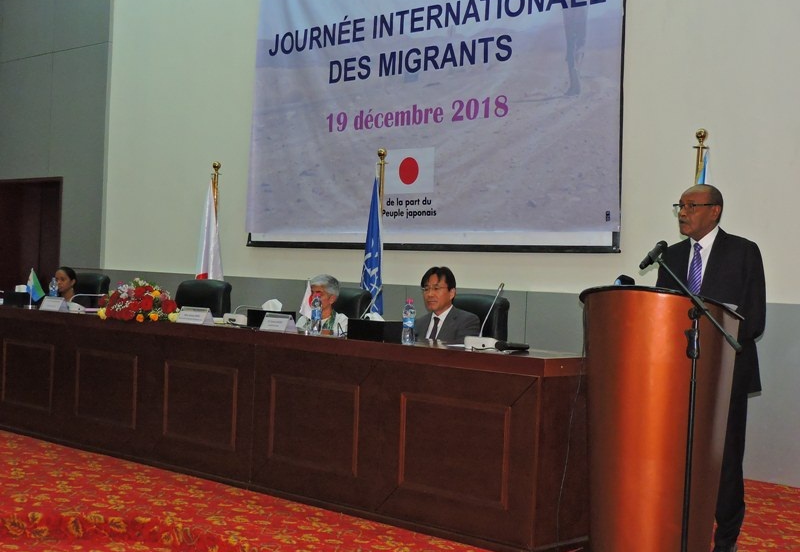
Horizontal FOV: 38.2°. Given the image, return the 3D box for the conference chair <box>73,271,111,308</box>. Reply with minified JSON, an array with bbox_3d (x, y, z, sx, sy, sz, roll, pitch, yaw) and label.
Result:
[{"bbox_3d":[-2.774,0.557,9.411,0.640,1.130,0.660,2,0,43],"label":"conference chair"}]

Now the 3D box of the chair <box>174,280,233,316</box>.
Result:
[{"bbox_3d":[-1.619,0.605,8.319,0.640,1.130,0.660,2,0,43],"label":"chair"}]

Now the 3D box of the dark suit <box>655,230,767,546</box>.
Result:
[{"bbox_3d":[1.423,0.515,5.268,0.360,1.440,0.520,2,0,-42],"label":"dark suit"}]

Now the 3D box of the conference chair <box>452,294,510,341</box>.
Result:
[{"bbox_3d":[0.211,0.680,6.589,0.640,1.130,0.660,2,0,43],"label":"conference chair"}]

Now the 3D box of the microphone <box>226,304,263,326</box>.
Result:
[{"bbox_3d":[-0.957,0.238,7.184,0.130,0.130,0.290,2,0,43],"label":"microphone"}]

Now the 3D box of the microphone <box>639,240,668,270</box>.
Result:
[{"bbox_3d":[1.090,-0.088,4.970,0.050,0.050,0.200,-3,30,45],"label":"microphone"}]

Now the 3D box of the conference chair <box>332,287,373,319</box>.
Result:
[{"bbox_3d":[-0.602,0.646,7.358,0.640,1.130,0.660,2,0,43],"label":"conference chair"}]

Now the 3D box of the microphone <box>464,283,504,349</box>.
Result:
[{"bbox_3d":[0.423,0.200,5.539,0.130,0.320,0.220,2,0,43],"label":"microphone"}]

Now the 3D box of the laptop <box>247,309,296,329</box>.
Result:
[{"bbox_3d":[-0.703,0.254,6.710,0.410,0.120,0.200,2,0,43],"label":"laptop"}]

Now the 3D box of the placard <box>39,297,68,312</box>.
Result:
[{"bbox_3d":[-2.388,0.200,8.041,0.250,0.090,0.090,2,0,43],"label":"placard"}]

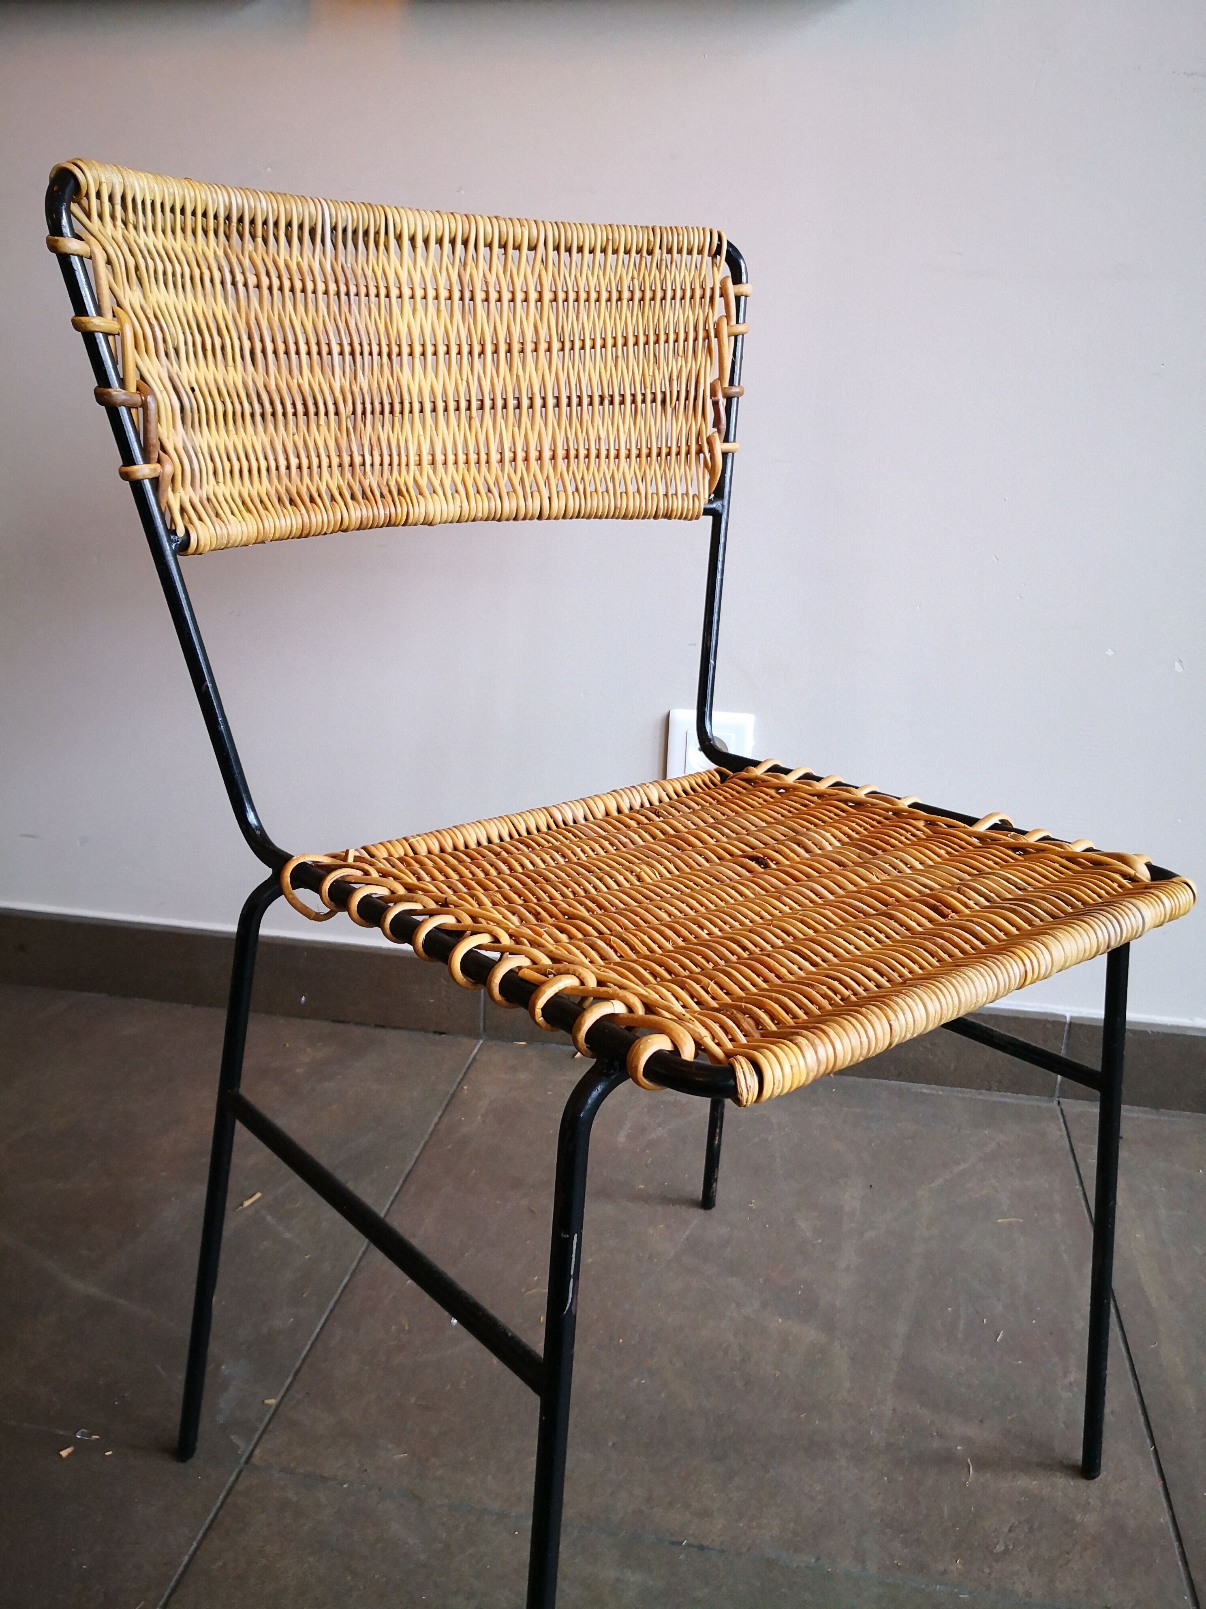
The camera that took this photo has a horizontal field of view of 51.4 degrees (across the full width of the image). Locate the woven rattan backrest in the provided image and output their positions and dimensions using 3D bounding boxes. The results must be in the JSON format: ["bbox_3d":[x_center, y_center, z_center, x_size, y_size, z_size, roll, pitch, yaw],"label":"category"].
[{"bbox_3d":[-0.102,-0.266,0.777,0.458,0.203,0.107,-13,20,-35],"label":"woven rattan backrest"}]

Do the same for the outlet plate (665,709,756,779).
[{"bbox_3d":[0.104,-0.051,1.220,0.081,0.081,0.010,5,19,10],"label":"outlet plate"}]

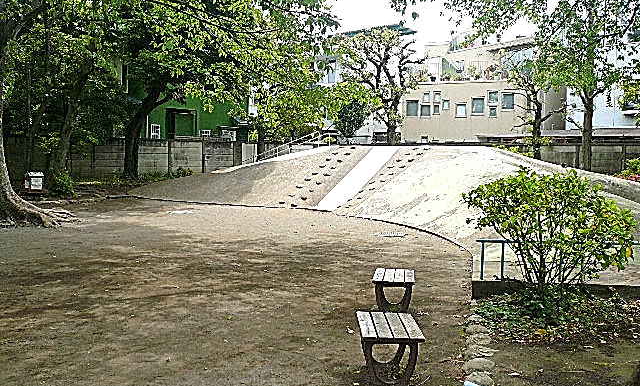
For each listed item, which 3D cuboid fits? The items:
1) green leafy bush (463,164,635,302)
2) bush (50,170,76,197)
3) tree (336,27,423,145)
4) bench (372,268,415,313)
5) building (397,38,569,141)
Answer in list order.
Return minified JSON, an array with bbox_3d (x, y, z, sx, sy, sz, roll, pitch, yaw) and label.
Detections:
[{"bbox_3d":[2.500,0.441,5.739,1.800,1.440,1.550,0,4,0],"label":"green leafy bush"},{"bbox_3d":[-9.750,-0.350,19.617,1.000,1.070,0.950,-2,4,-26],"label":"bush"},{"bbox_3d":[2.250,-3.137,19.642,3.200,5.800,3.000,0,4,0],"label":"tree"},{"bbox_3d":[0.820,1.071,5.688,0.435,0.350,0.665,1,4,10],"label":"bench"},{"bbox_3d":[9.300,-4.450,30.982,9.200,8.200,7.500,1,4,8],"label":"building"}]

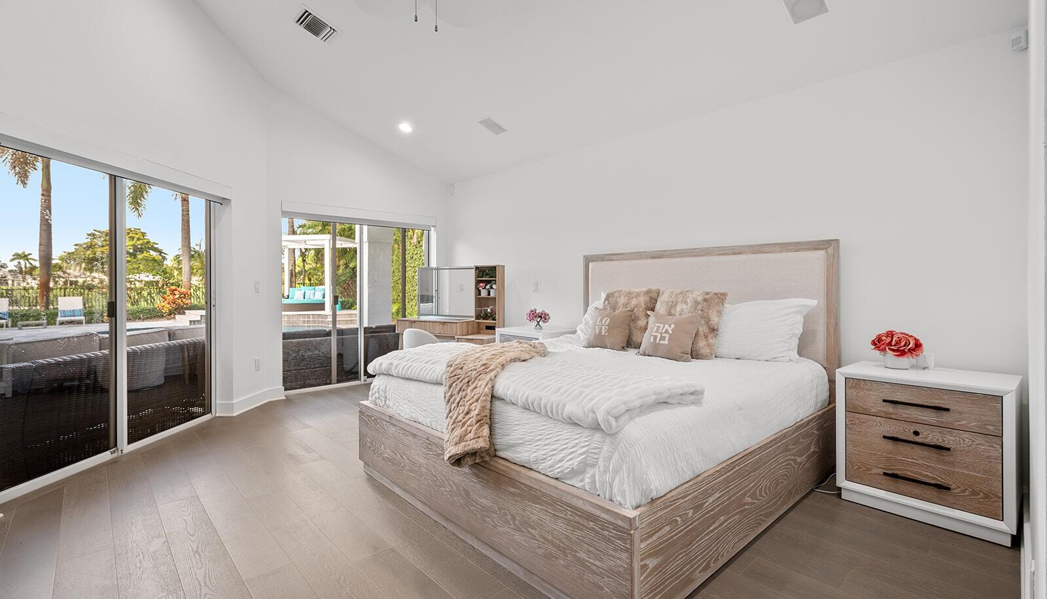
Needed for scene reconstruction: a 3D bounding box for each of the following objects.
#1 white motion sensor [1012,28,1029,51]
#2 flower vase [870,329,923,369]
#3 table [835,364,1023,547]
[{"bbox_3d":[2.536,-1.327,2.380,0.042,0.085,0.055,0,1,-10],"label":"white motion sensor"},{"bbox_3d":[2.123,0.280,2.643,0.220,0.208,0.235,-1,1,-42],"label":"flower vase"},{"bbox_3d":[2.123,0.744,2.458,0.505,0.714,0.673,-1,1,-42],"label":"table"}]

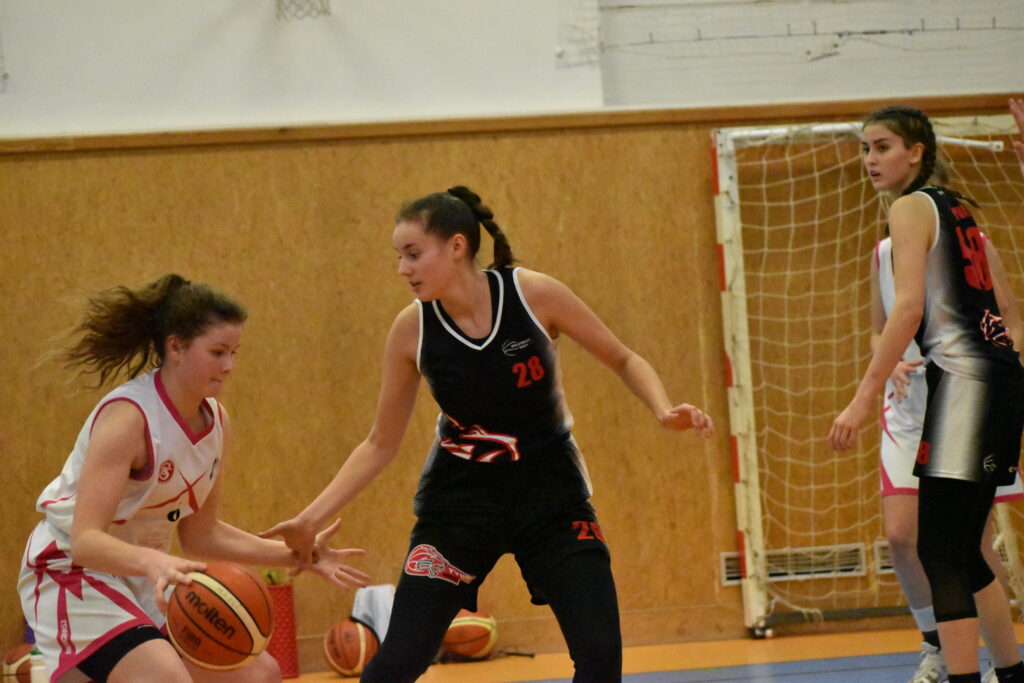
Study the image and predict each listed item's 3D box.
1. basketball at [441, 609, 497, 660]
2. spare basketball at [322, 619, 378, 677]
[{"bbox_3d":[-0.180,1.257,18.000,0.230,0.230,0.230,-4,-1,0],"label":"basketball"},{"bbox_3d":[-0.645,1.245,17.000,0.236,0.236,0.236,-4,-1,0],"label":"spare basketball"}]

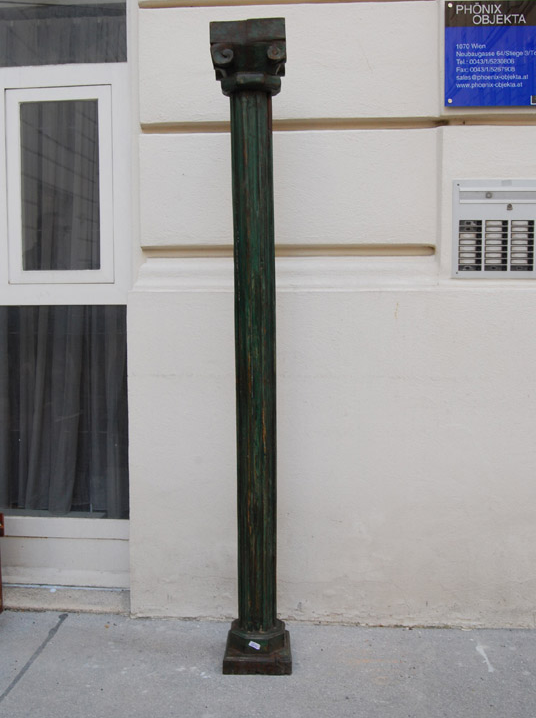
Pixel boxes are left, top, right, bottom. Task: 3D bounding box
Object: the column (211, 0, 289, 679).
[{"bbox_3d":[-0.045,-0.028,2.746,0.262,2.266,0.258,-1,2,3],"label":"column"}]

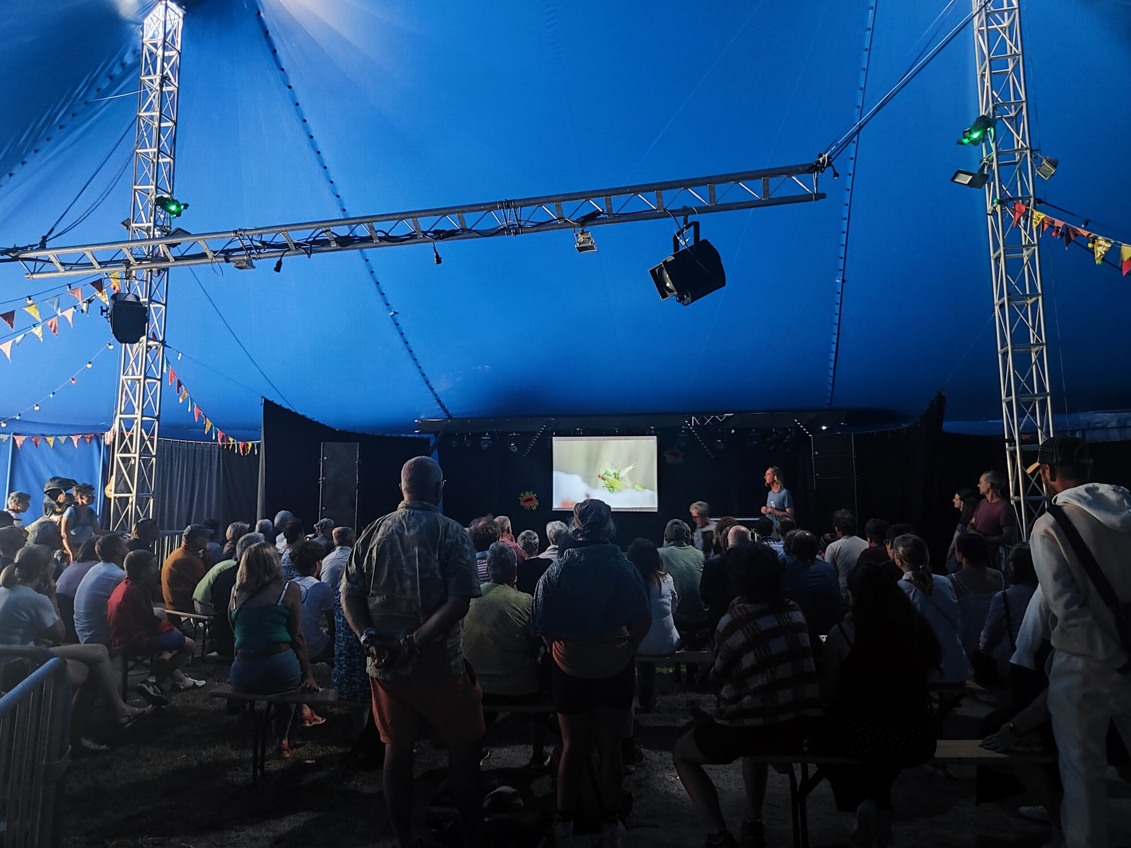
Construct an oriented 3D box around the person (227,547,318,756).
[{"bbox_3d":[-1.623,1.341,4.361,0.470,1.314,0.720,-2,-7,13],"label":"person"}]

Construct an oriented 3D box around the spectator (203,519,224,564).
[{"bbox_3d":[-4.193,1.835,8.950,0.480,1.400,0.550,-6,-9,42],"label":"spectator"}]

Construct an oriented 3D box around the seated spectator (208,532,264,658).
[{"bbox_3d":[-2.370,1.508,5.817,0.520,1.340,0.780,-3,-7,27],"label":"seated spectator"}]

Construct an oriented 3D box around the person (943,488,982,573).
[{"bbox_3d":[4.026,1.458,7.584,0.340,1.640,0.460,-2,-7,18],"label":"person"}]

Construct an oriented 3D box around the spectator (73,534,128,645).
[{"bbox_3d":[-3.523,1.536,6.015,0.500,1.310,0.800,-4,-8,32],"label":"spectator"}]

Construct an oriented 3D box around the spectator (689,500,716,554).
[{"bbox_3d":[1.463,1.587,7.870,0.360,1.630,0.500,4,-8,-35],"label":"spectator"}]

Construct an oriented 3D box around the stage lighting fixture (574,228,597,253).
[{"bbox_3d":[0.154,-1.394,5.700,0.165,0.180,0.140,0,-15,0],"label":"stage lighting fixture"}]

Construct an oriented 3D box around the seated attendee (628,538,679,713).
[{"bbox_3d":[0.603,1.502,5.616,0.450,1.290,0.720,0,-7,-3],"label":"seated attendee"}]

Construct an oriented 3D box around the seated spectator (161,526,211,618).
[{"bbox_3d":[-3.667,1.703,7.668,0.500,1.355,0.820,-6,-9,40],"label":"seated spectator"}]

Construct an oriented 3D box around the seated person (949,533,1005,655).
[{"bbox_3d":[2.853,1.484,5.587,0.460,1.310,0.750,2,-7,-15],"label":"seated person"}]

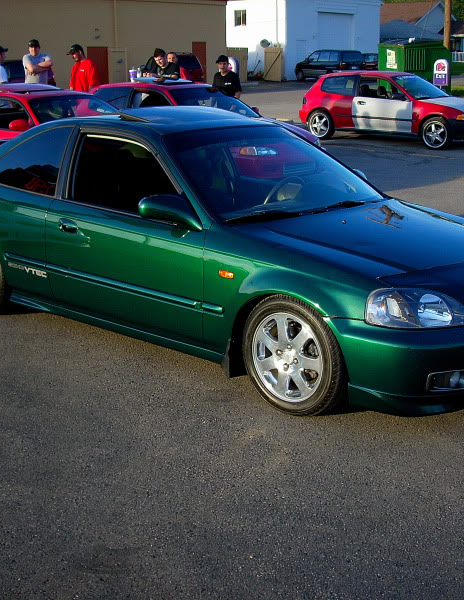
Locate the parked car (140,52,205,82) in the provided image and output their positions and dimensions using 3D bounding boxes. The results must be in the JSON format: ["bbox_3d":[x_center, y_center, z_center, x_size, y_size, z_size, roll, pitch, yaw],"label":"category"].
[{"bbox_3d":[-1.988,-7.497,29.060,1.770,1.680,4.450,2,17,10],"label":"parked car"}]

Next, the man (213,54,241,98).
[{"bbox_3d":[-0.077,-2.915,13.311,0.520,1.720,0.360,1,16,7],"label":"man"}]

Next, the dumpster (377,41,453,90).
[{"bbox_3d":[6.635,-8.327,30.918,1.850,1.950,2.000,-4,17,-13],"label":"dumpster"}]

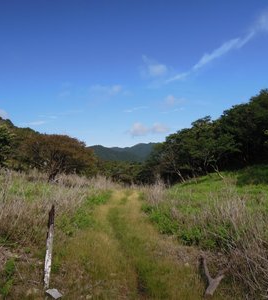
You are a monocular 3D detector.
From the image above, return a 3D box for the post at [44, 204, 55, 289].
[{"bbox_3d":[-1.210,1.400,3.990,0.085,1.200,0.085,4,-4,0],"label":"post"}]

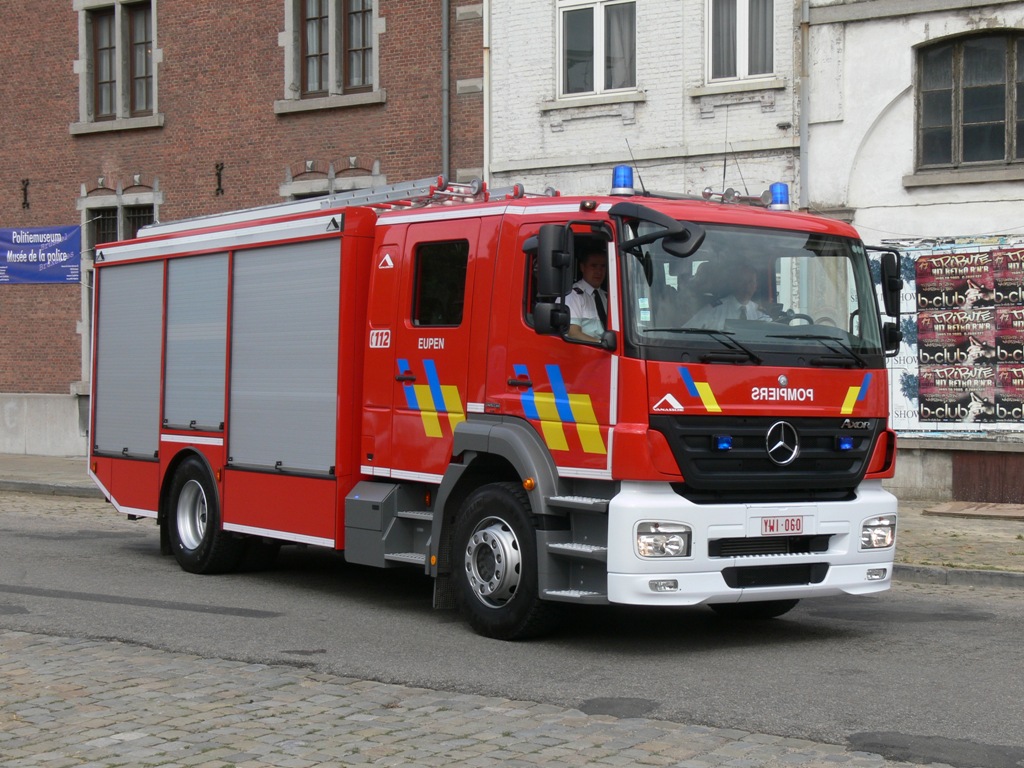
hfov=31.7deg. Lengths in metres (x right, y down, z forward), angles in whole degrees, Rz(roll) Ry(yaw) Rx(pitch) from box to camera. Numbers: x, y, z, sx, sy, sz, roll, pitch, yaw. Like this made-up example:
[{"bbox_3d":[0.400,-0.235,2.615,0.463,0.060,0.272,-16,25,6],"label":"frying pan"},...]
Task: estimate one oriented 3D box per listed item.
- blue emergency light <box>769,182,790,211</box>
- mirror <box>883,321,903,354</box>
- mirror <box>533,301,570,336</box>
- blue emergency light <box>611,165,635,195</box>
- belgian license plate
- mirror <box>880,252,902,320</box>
[{"bbox_3d":[1.784,-1.245,12.037,0.148,0.184,0.148,1,-1,0],"label":"blue emergency light"},{"bbox_3d":[2.570,-0.318,12.183,0.099,0.203,0.188,1,-1,37],"label":"mirror"},{"bbox_3d":[0.243,-0.379,10.576,0.193,0.198,0.109,1,-1,-15],"label":"mirror"},{"bbox_3d":[0.693,-1.277,11.276,0.148,0.184,0.148,1,-1,0],"label":"blue emergency light"},{"bbox_3d":[1.647,0.864,10.980,0.340,0.110,0.010,2,-1,-35],"label":"belgian license plate"},{"bbox_3d":[2.567,-0.659,12.184,0.099,0.436,0.193,1,-1,37],"label":"mirror"}]

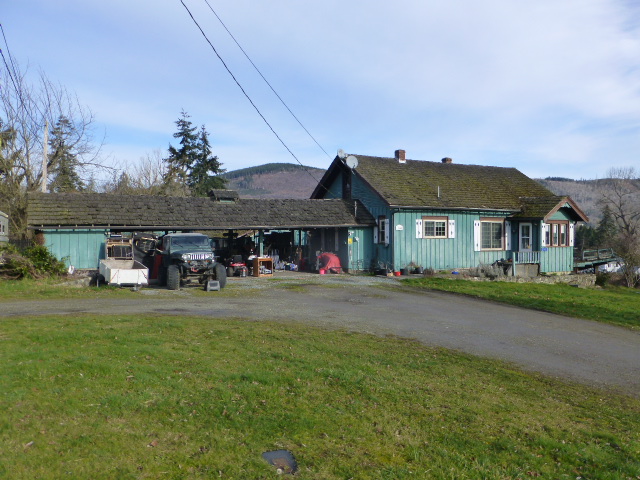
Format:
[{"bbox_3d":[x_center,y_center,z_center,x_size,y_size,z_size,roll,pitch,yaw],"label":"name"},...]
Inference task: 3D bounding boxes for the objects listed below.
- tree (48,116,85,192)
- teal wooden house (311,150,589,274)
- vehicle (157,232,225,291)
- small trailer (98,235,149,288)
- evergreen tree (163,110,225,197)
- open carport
[{"bbox_3d":[-25.400,-5.300,50.000,4.800,14.200,4.800,0,0,0],"label":"tree"},{"bbox_3d":[7.728,-1.745,29.189,13.475,6.566,11.760,0,0,-26],"label":"teal wooden house"},{"bbox_3d":[-4.790,0.730,18.300,1.920,1.980,3.950,0,0,-25],"label":"vehicle"},{"bbox_3d":[-7.100,0.810,18.000,1.600,1.650,2.800,0,0,-26],"label":"small trailer"},{"bbox_3d":[-12.600,-5.600,50.000,6.800,14.700,6.600,0,0,0],"label":"evergreen tree"},{"bbox_3d":[-5.006,-0.288,23.973,15.246,3.712,5.395,0,0,-26],"label":"open carport"}]

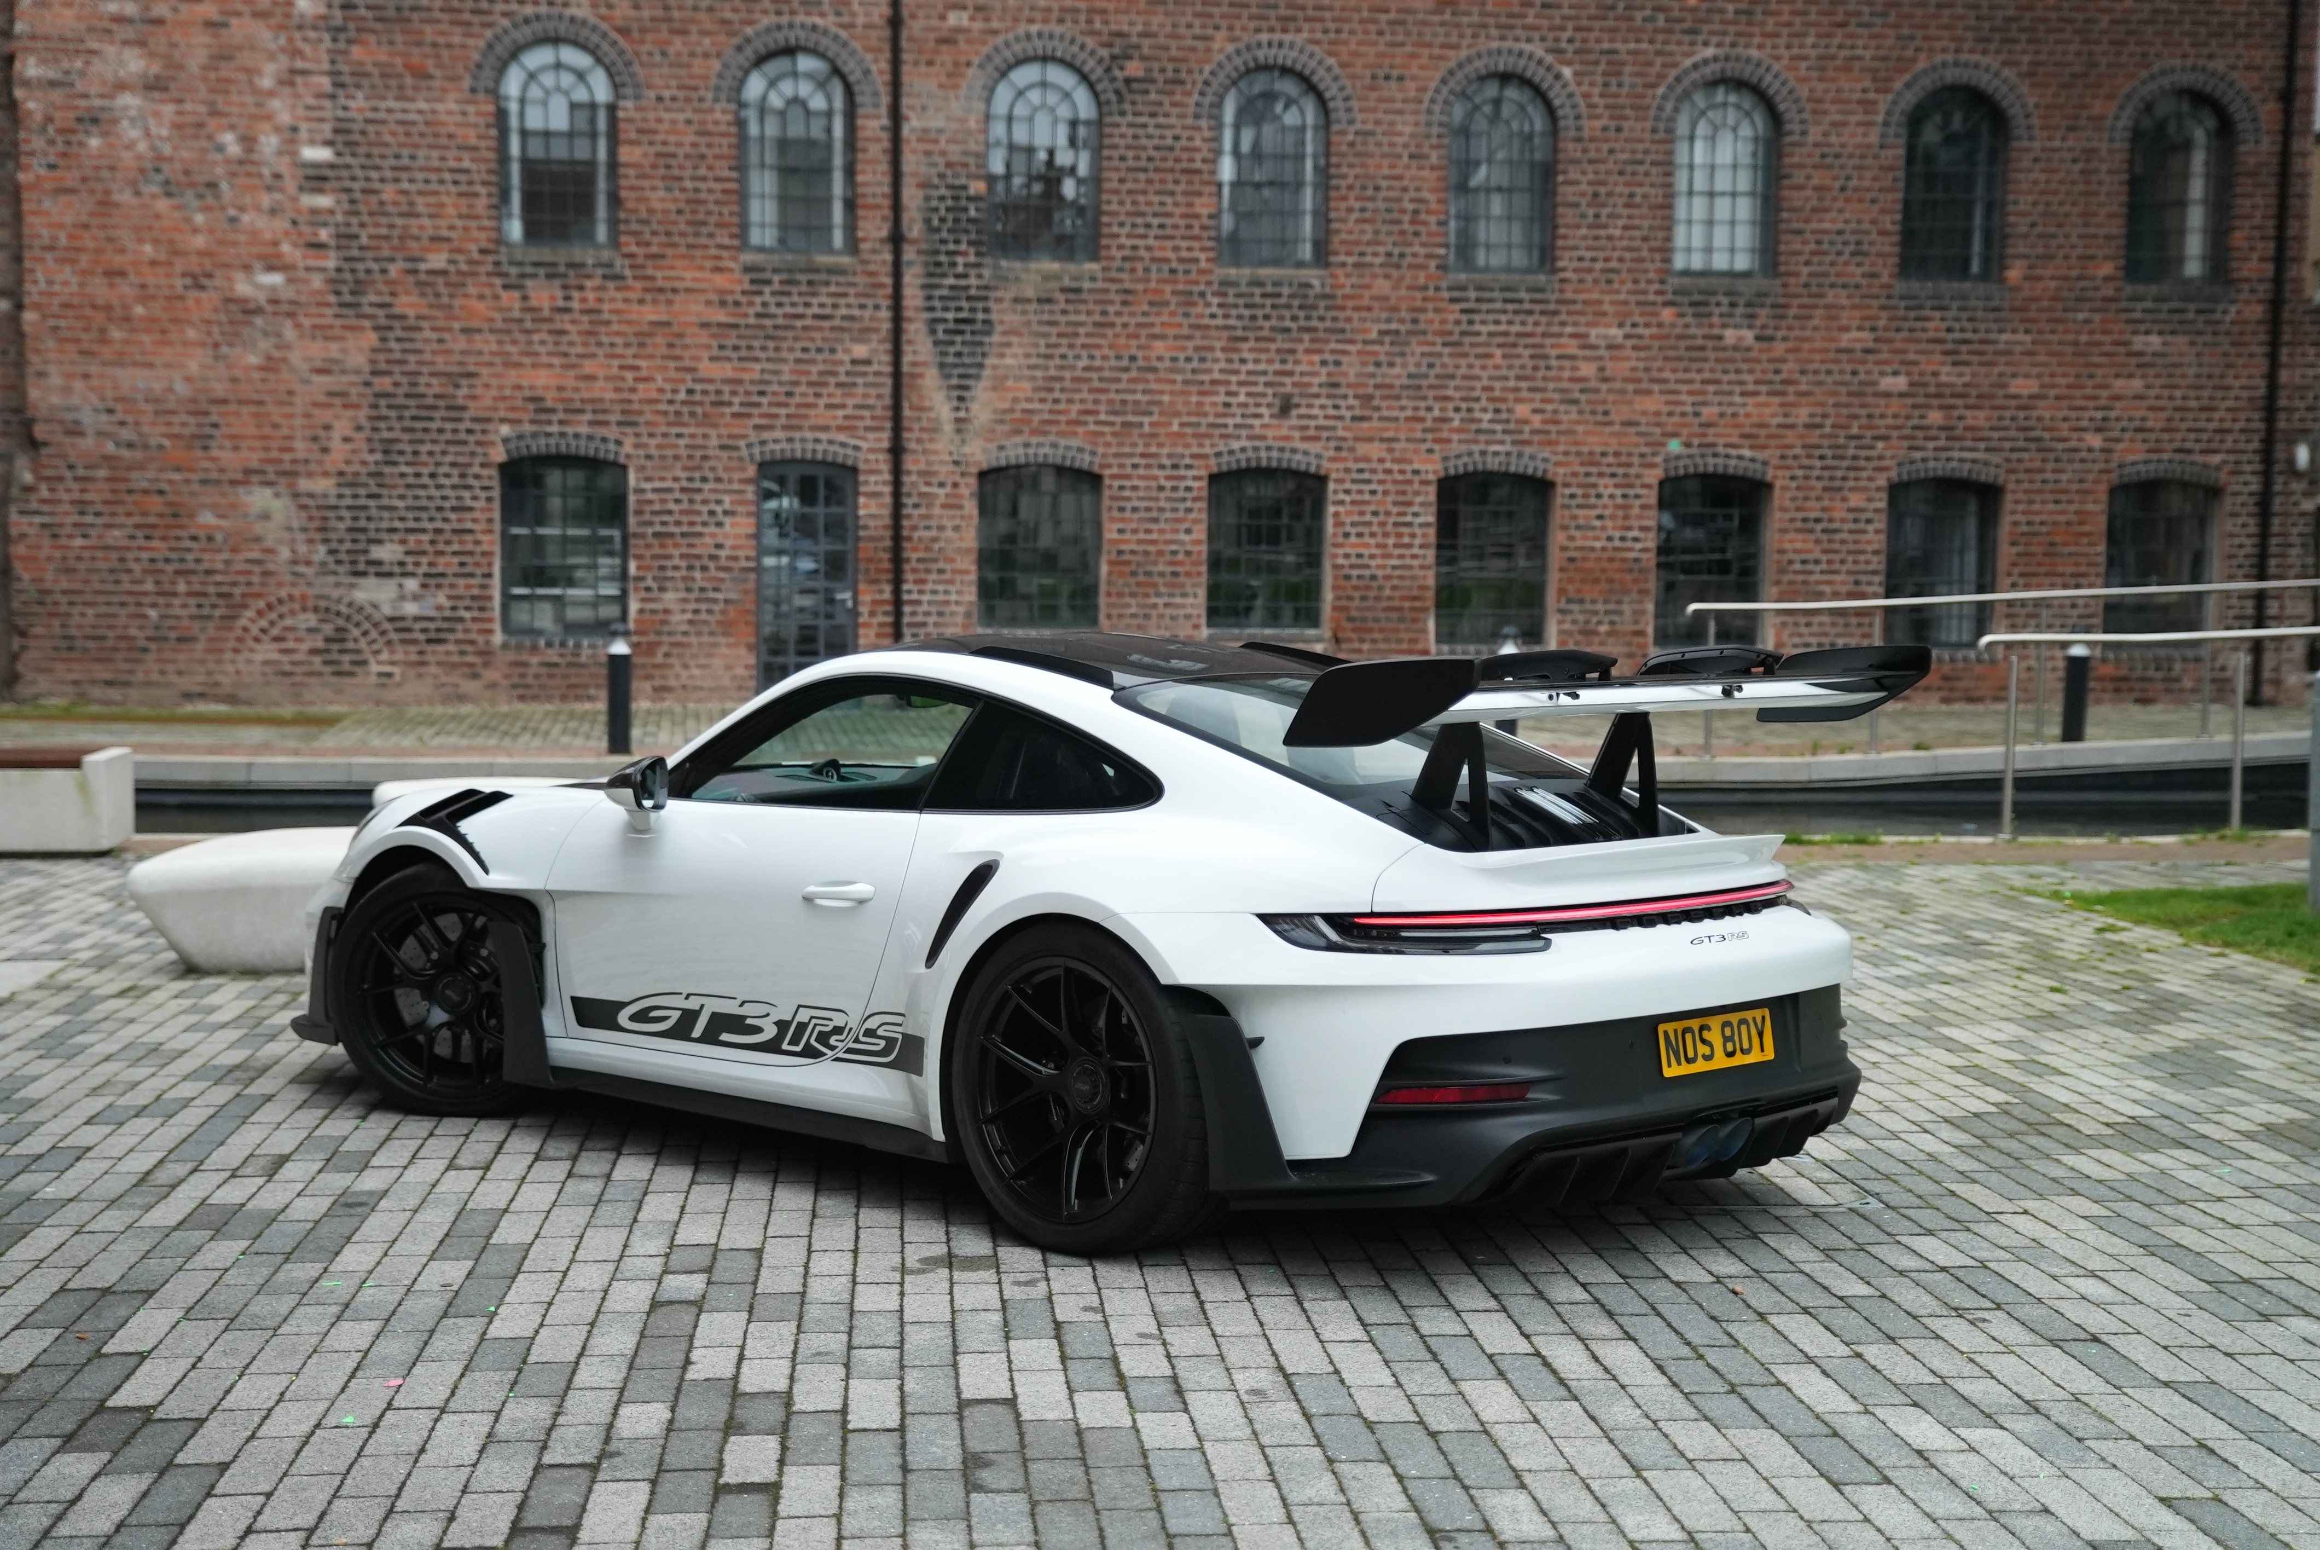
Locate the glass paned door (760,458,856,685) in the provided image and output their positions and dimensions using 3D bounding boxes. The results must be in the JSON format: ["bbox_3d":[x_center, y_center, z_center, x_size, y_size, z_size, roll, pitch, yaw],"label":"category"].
[{"bbox_3d":[-3.077,-1.684,28.175,0.857,2.124,0.150,0,4,-7],"label":"glass paned door"}]

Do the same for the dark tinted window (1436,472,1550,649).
[{"bbox_3d":[2.982,-1.932,28.880,1.033,1.553,0.150,0,4,-7],"label":"dark tinted window"}]

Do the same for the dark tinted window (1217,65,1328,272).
[{"bbox_3d":[0.987,-5.331,28.393,0.943,1.726,0.150,0,4,-7],"label":"dark tinted window"}]

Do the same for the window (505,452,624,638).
[{"bbox_3d":[-5.151,-1.973,27.907,1.065,1.570,0.150,0,4,-7],"label":"window"}]

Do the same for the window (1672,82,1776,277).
[{"bbox_3d":[4.854,-5.127,27.760,0.878,1.646,0.150,0,6,-5],"label":"window"}]

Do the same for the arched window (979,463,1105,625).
[{"bbox_3d":[-1.053,-2.011,28.393,1.079,1.431,0.150,0,4,-7],"label":"arched window"}]

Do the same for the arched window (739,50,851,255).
[{"bbox_3d":[-3.062,-5.219,27.026,0.932,1.692,0.150,0,6,-5],"label":"arched window"}]

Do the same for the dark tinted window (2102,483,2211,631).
[{"bbox_3d":[9.164,-1.944,29.616,1.008,1.534,0.150,0,4,-7],"label":"dark tinted window"}]

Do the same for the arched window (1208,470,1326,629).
[{"bbox_3d":[0.921,-1.942,27.752,0.999,1.355,0.150,0,6,-5],"label":"arched window"}]

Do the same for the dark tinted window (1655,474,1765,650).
[{"bbox_3d":[4.797,-1.873,28.114,0.957,1.467,0.150,0,6,-5],"label":"dark tinted window"}]

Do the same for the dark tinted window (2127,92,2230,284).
[{"bbox_3d":[9.276,-5.347,29.381,0.957,1.713,0.150,0,4,-7],"label":"dark tinted window"}]

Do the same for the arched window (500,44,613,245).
[{"bbox_3d":[-5.018,-5.245,26.845,0.951,1.680,0.150,0,6,-5],"label":"arched window"}]

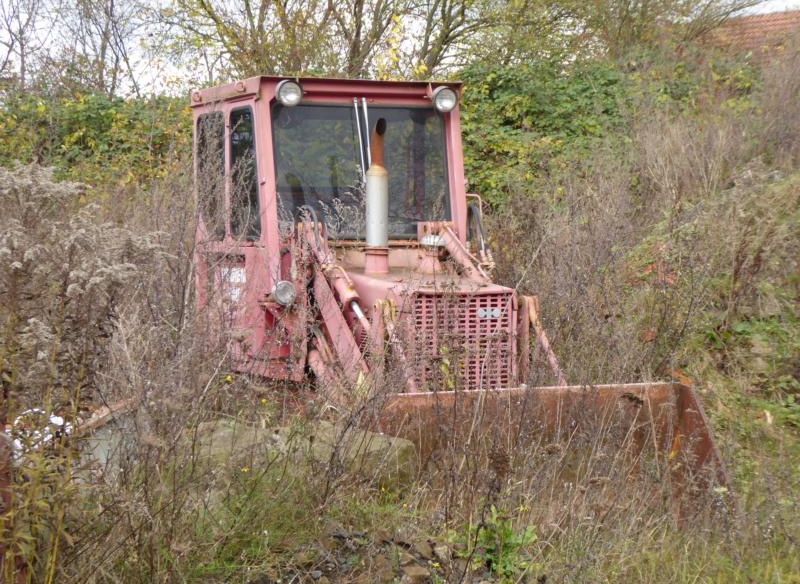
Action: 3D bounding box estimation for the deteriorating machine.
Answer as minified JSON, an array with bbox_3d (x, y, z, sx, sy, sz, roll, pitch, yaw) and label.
[{"bbox_3d":[0.051,-0.121,11.529,1.960,2.677,4.710,-1,2,-25],"label":"deteriorating machine"}]

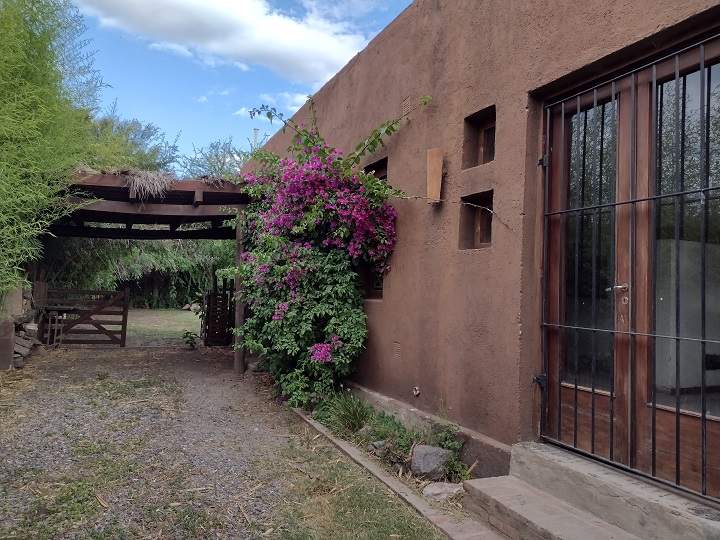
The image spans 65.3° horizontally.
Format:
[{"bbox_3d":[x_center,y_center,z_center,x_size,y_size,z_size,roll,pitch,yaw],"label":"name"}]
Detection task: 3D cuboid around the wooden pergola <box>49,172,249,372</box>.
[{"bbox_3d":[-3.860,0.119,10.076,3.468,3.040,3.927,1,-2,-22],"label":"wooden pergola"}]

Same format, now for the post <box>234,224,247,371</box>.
[{"bbox_3d":[-1.950,0.383,9.141,0.163,2.509,0.163,1,-2,-22],"label":"post"}]

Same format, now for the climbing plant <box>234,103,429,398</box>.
[{"bbox_3d":[-0.649,-0.105,6.193,1.122,3.325,3.162,1,-2,-22],"label":"climbing plant"}]

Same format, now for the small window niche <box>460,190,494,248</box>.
[{"bbox_3d":[0.915,-0.350,4.108,0.163,0.399,0.408,1,-2,-22],"label":"small window niche"}]

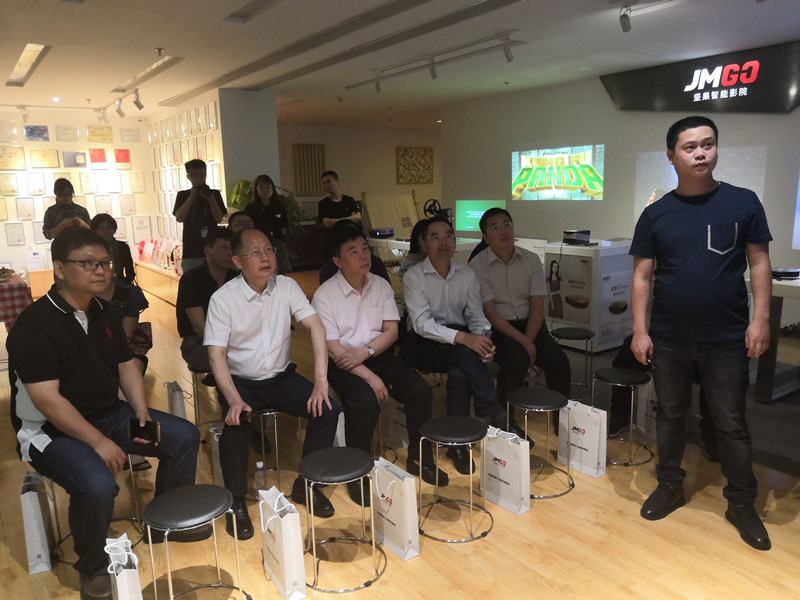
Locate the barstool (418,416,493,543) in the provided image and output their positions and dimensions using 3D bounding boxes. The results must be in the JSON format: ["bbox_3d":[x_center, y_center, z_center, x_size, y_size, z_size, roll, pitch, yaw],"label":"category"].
[{"bbox_3d":[0.238,0.778,2.776,0.360,0.452,0.360,-1,11,0],"label":"barstool"}]

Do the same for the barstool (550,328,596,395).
[{"bbox_3d":[1.216,0.442,4.397,0.362,0.450,0.362,-2,11,0],"label":"barstool"}]

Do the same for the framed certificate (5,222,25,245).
[{"bbox_3d":[-5.626,-0.962,9.131,0.220,0.315,0.025,-9,13,-34],"label":"framed certificate"}]

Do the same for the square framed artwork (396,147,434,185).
[{"bbox_3d":[0.322,-2.776,12.939,0.904,0.740,0.050,-9,13,-34],"label":"square framed artwork"}]

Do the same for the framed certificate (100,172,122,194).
[{"bbox_3d":[-4.490,-1.842,9.803,0.229,0.316,0.030,-10,14,-36],"label":"framed certificate"}]

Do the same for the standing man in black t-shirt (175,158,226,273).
[{"bbox_3d":[-1.774,-0.388,5.735,0.520,1.760,0.380,-6,12,-25],"label":"standing man in black t-shirt"}]

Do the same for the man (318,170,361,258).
[{"bbox_3d":[-0.667,-0.611,7.031,0.490,1.670,0.340,-1,11,5],"label":"man"}]

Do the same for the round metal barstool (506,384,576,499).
[{"bbox_3d":[0.681,0.683,3.082,0.350,0.455,0.350,-2,11,0],"label":"round metal barstool"}]

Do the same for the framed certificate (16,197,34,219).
[{"bbox_3d":[-5.478,-1.329,9.145,0.220,0.310,0.025,-9,13,-34],"label":"framed certificate"}]

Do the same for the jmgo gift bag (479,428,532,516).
[{"bbox_3d":[0.497,0.793,2.942,0.090,0.350,0.245,-9,13,-37],"label":"jmgo gift bag"}]

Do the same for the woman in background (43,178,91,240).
[{"bbox_3d":[-3.109,-0.333,5.954,0.460,1.623,0.320,-8,12,-29],"label":"woman in background"}]

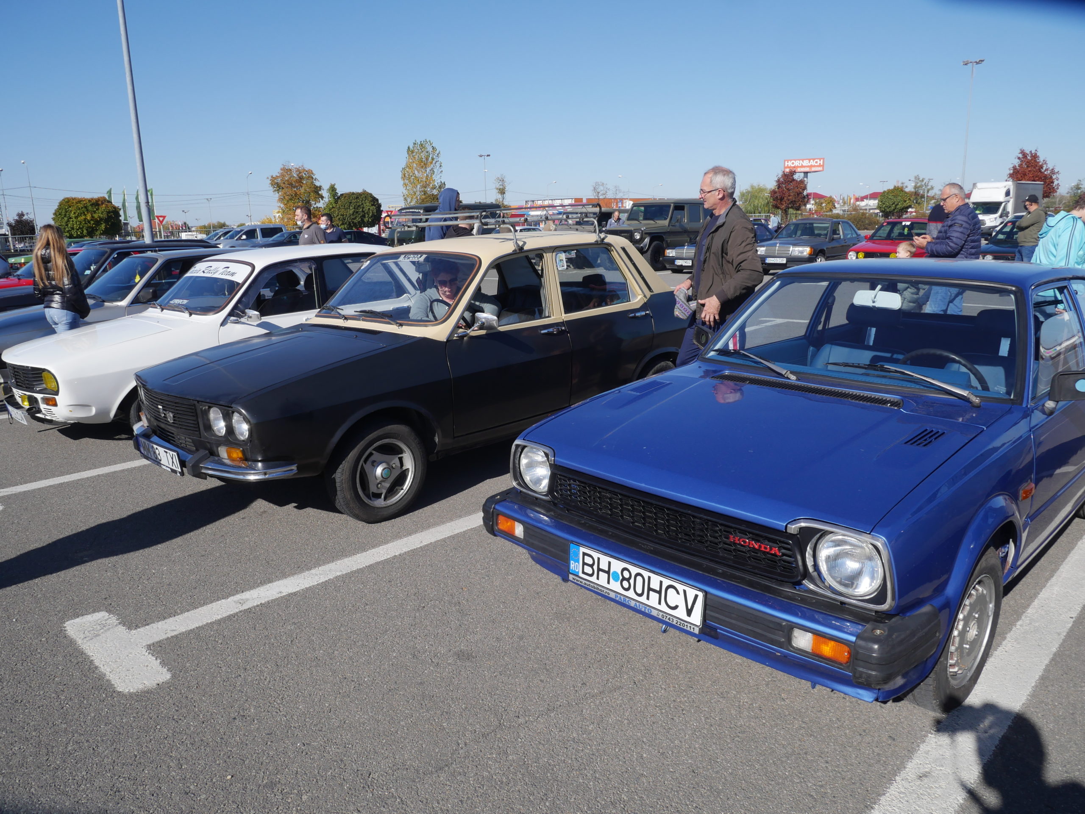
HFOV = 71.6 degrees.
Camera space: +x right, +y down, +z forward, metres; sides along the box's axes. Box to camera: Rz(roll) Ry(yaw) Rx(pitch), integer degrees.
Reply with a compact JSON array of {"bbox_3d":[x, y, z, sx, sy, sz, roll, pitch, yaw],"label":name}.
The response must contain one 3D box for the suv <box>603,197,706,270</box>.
[{"bbox_3d":[3.698,-5.298,23.210,1.720,2.000,4.500,10,18,41],"label":"suv"}]

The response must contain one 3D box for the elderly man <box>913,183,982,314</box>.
[{"bbox_3d":[3.646,-1.106,6.852,0.530,1.770,0.520,5,15,22],"label":"elderly man"}]

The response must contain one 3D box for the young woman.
[{"bbox_3d":[-4.232,-0.810,6.776,0.520,1.630,0.420,-2,13,-6],"label":"young woman"}]

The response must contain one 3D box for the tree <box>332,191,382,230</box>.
[{"bbox_3d":[-12.090,-12.400,50.472,3.000,4.033,3.000,-1,14,0],"label":"tree"}]

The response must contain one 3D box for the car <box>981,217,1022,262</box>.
[{"bbox_3d":[10.764,-3.299,16.030,1.650,1.340,4.040,12,19,43],"label":"car"}]

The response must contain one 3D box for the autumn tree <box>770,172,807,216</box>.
[{"bbox_3d":[22.649,-18.907,69.599,3.309,5.371,3.309,3,15,17],"label":"autumn tree"}]

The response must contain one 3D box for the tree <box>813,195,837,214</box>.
[{"bbox_3d":[35.270,-23.539,94.649,3.100,6.000,3.100,-1,12,0],"label":"tree"}]

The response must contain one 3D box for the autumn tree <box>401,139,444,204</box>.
[{"bbox_3d":[-11.843,-21.324,76.190,4.400,11.000,4.400,-1,12,0],"label":"autumn tree"}]

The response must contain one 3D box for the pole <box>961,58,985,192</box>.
[{"bbox_3d":[26.364,-15.629,47.245,1.450,11.500,0.500,11,17,43],"label":"pole"}]

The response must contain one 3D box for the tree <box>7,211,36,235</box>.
[{"bbox_3d":[-60.328,-20.831,87.279,2.768,3.623,2.768,-10,17,-33],"label":"tree"}]

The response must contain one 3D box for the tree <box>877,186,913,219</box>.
[{"bbox_3d":[34.420,-19.417,73.649,3.186,3.977,3.186,5,15,24],"label":"tree"}]

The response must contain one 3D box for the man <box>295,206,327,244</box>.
[{"bbox_3d":[-2.972,-1.695,9.795,0.380,1.800,0.520,-7,14,-26],"label":"man"}]

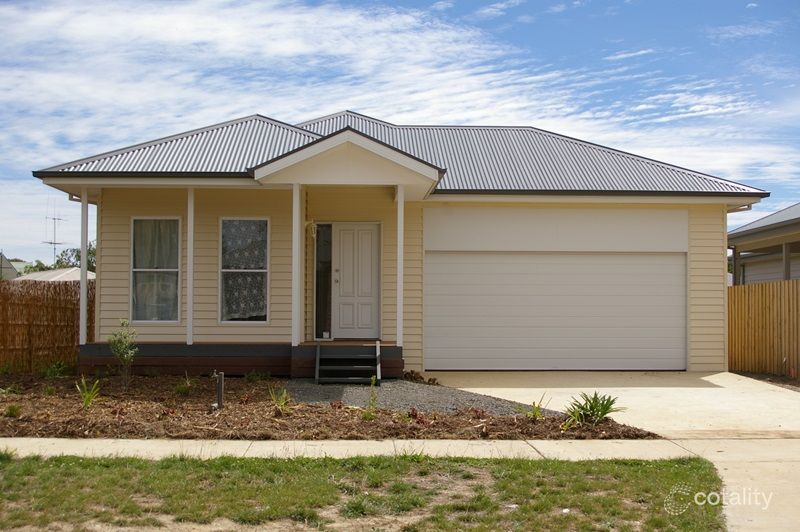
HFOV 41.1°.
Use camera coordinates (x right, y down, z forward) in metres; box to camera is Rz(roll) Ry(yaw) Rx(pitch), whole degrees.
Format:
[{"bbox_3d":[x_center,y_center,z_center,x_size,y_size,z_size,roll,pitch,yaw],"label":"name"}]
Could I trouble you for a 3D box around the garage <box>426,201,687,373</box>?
[{"bbox_3d":[2.680,0.499,21.585,4.780,2.910,5.200,0,-2,-2],"label":"garage"}]

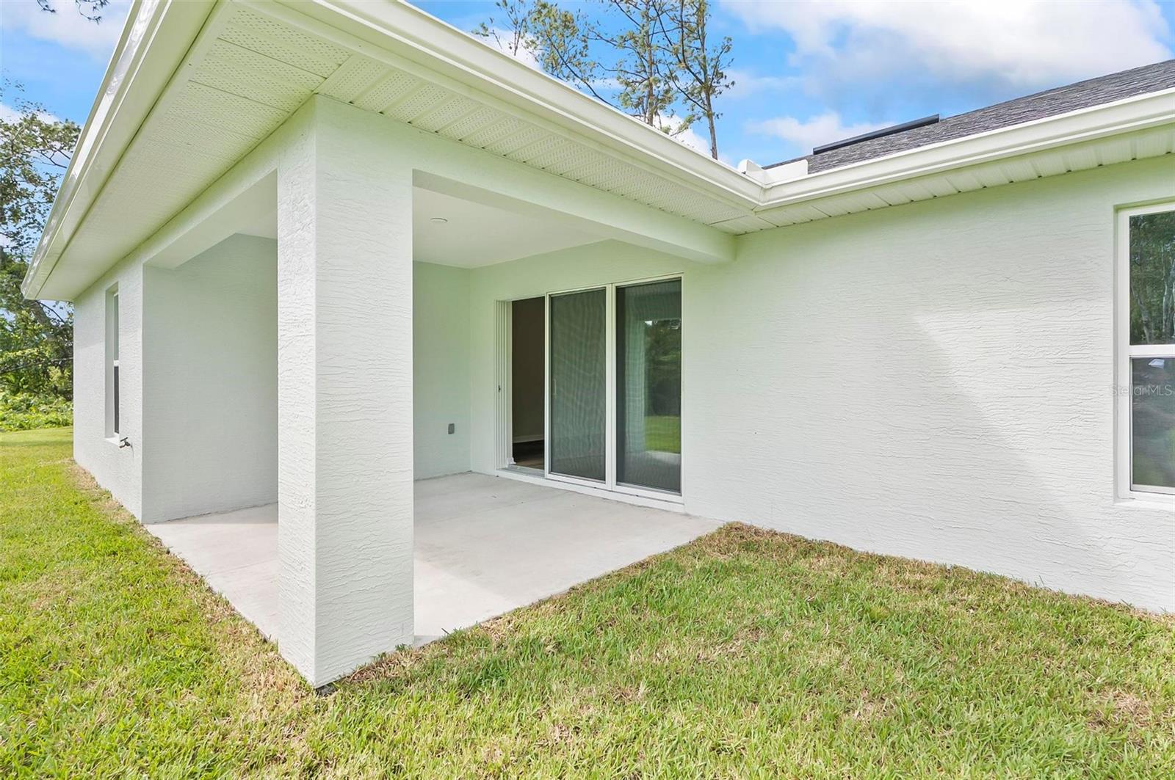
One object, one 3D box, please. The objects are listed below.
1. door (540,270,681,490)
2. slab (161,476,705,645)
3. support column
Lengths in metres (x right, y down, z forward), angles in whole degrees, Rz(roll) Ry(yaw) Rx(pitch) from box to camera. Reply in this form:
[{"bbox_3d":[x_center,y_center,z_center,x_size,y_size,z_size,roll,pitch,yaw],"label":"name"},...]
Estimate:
[{"bbox_3d":[0.191,-0.039,5.604,1.865,1.999,0.100,1,2,43],"label":"door"},{"bbox_3d":[-1.264,1.166,4.660,3.674,0.100,3.322,1,2,43],"label":"slab"},{"bbox_3d":[-1.068,0.009,2.467,0.435,2.319,0.413,1,2,43],"label":"support column"}]

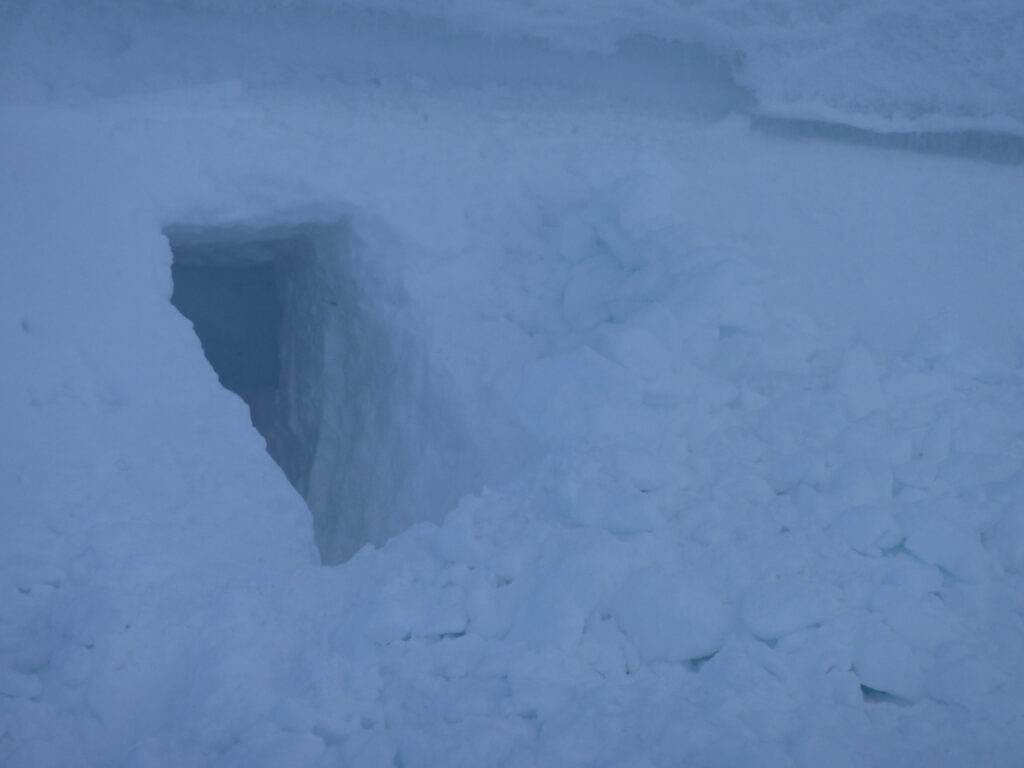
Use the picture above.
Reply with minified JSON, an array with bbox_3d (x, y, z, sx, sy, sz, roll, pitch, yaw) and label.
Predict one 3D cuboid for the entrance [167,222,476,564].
[{"bbox_3d":[-0.687,0.034,32.000,0.850,1.200,0.800,0,0,-30],"label":"entrance"}]

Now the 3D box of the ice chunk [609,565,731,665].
[{"bbox_3d":[0.557,0.810,31.200,0.400,0.330,0.320,0,0,0],"label":"ice chunk"}]

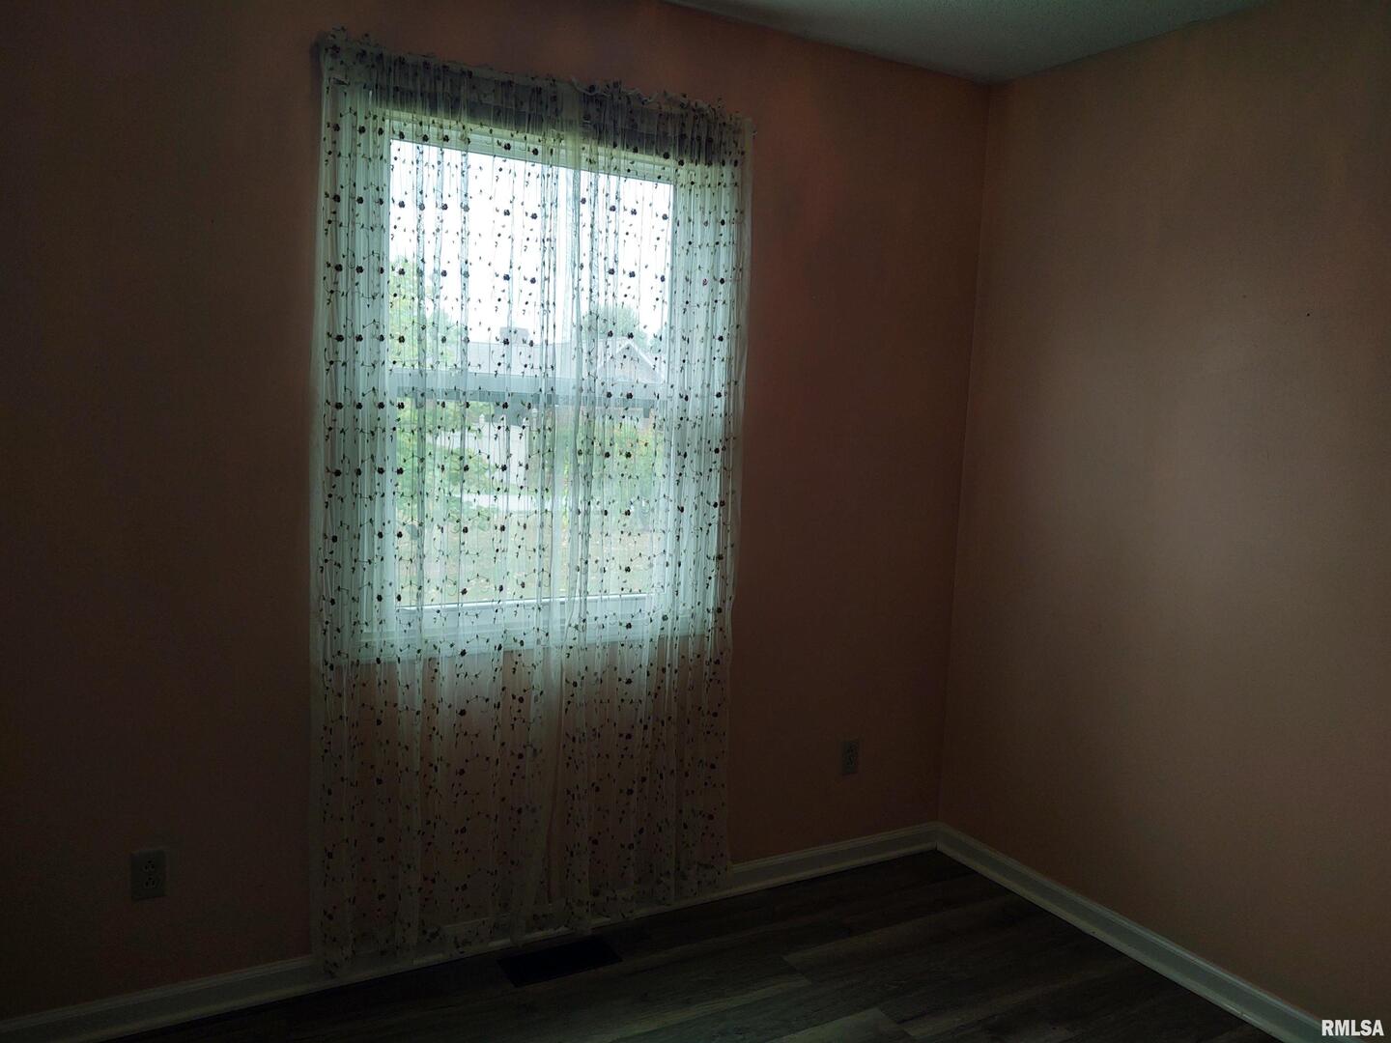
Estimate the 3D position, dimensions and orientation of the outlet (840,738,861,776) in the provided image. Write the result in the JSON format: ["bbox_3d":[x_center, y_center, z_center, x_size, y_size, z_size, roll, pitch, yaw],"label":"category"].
[{"bbox_3d":[0.486,0.742,3.408,0.071,0.115,0.009,-2,8,-30],"label":"outlet"}]

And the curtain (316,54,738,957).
[{"bbox_3d":[-0.379,0.009,2.743,1.130,2.161,0.090,-2,8,-30],"label":"curtain"}]

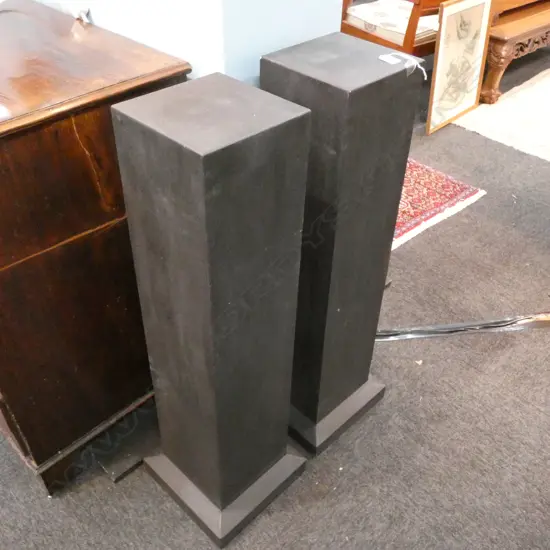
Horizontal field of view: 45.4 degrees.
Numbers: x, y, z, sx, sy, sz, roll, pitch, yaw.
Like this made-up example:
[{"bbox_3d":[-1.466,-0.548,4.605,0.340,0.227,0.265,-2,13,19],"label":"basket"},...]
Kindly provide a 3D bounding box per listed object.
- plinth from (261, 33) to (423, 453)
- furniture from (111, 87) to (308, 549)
[{"bbox_3d":[0.133,-0.037,1.736,0.321,1.086,0.321,-31,49,-34],"label":"plinth"},{"bbox_3d":[-0.125,0.129,1.508,0.321,1.086,0.321,33,48,32],"label":"furniture"}]

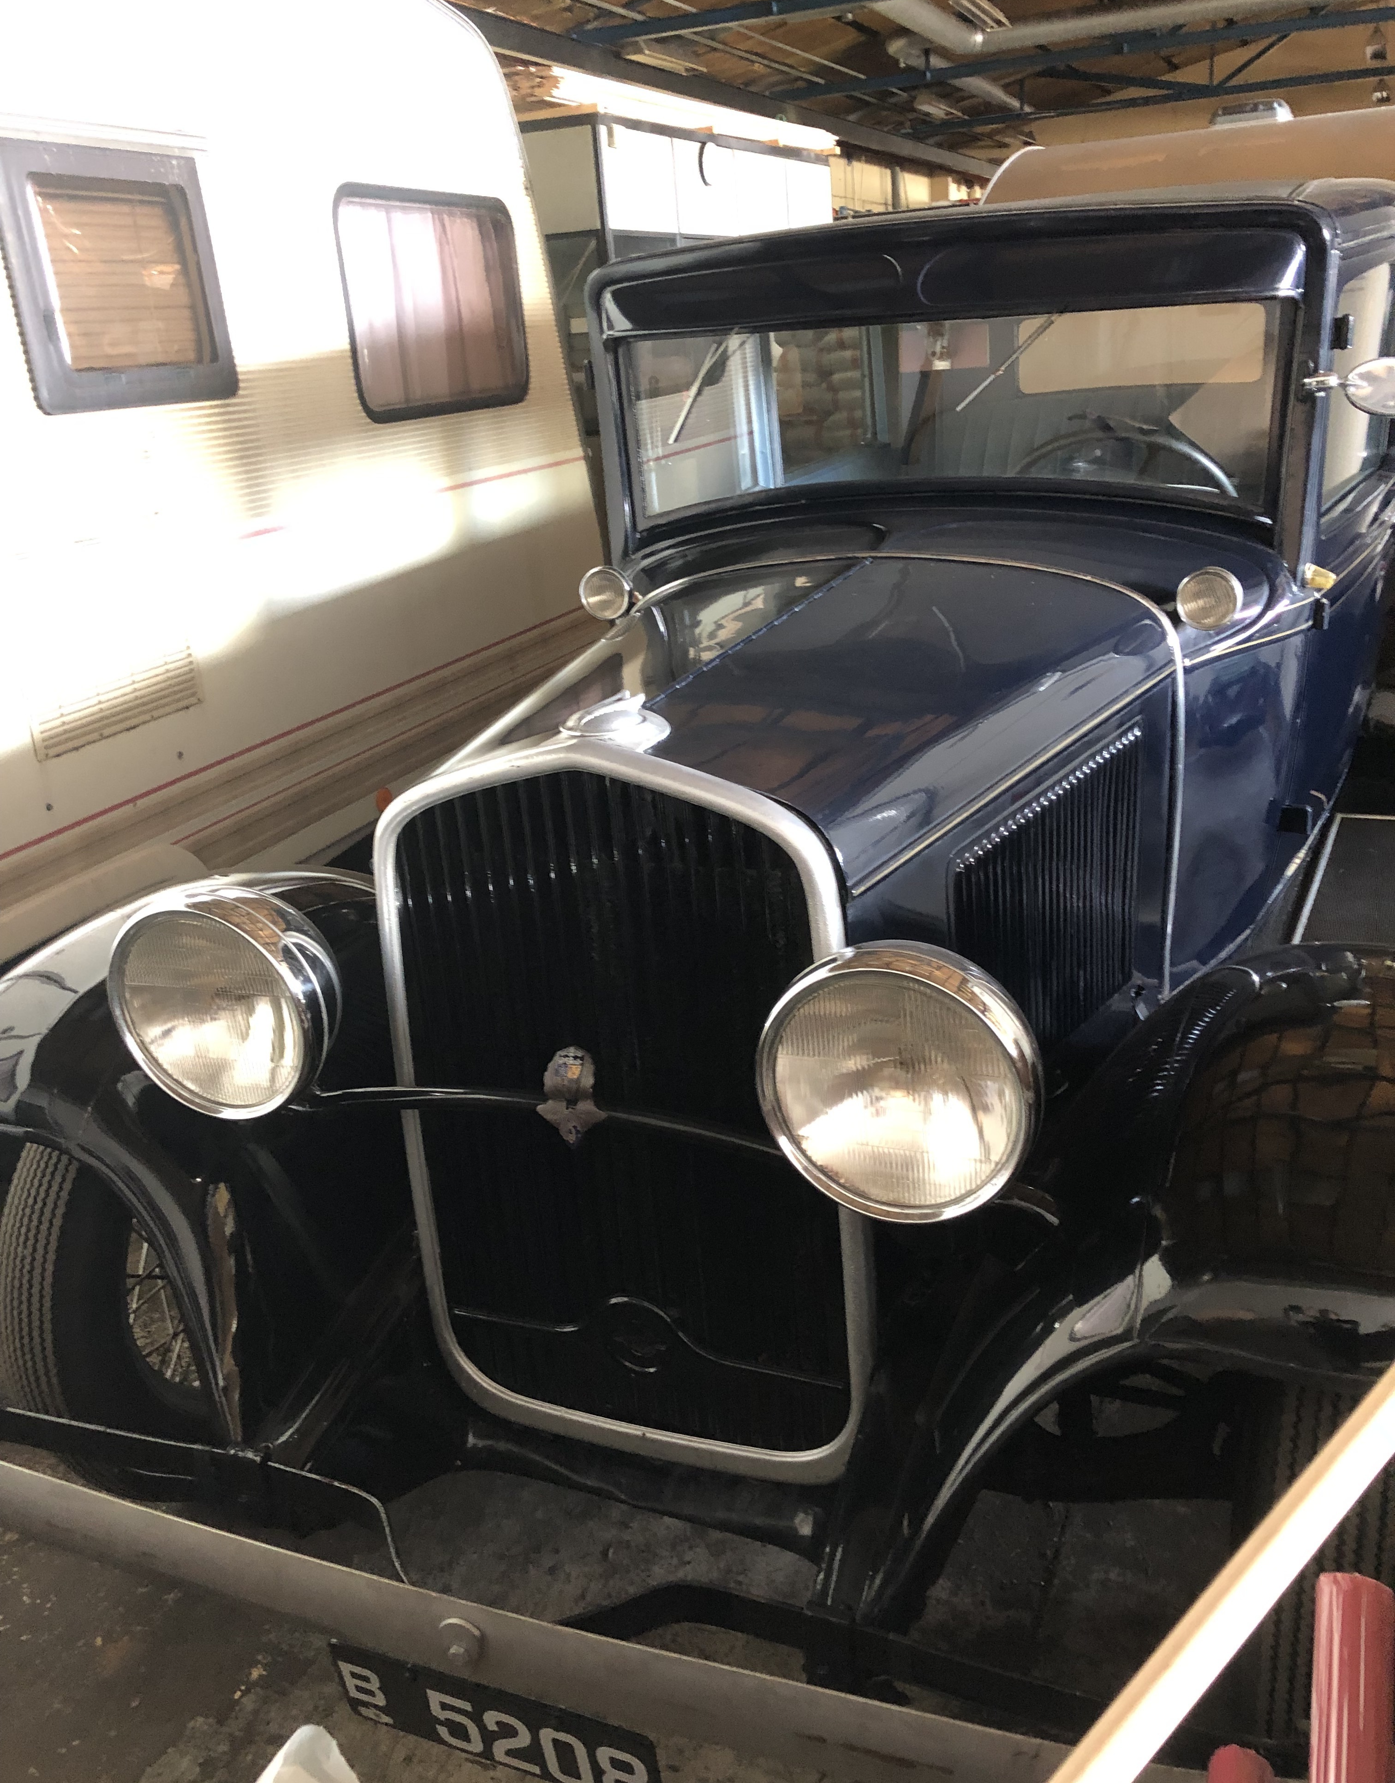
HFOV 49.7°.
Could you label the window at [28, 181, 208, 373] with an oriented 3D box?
[{"bbox_3d":[-1.030,-1.114,2.727,0.040,0.322,0.388,6,21,23],"label":"window"}]

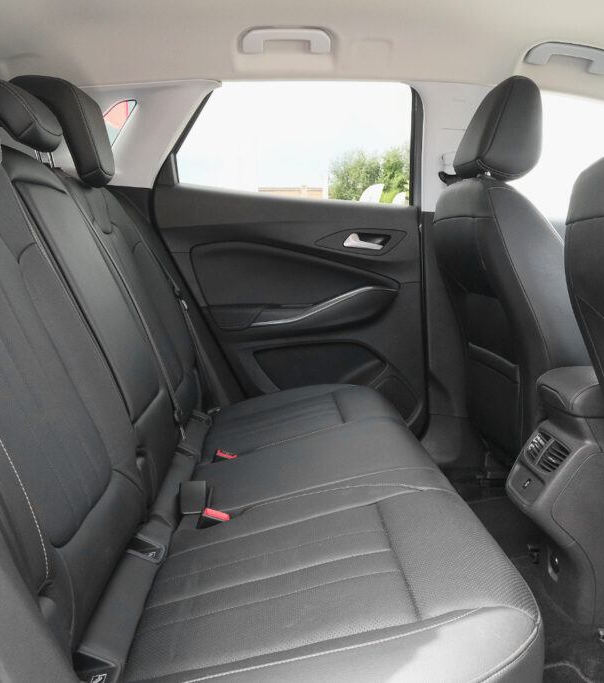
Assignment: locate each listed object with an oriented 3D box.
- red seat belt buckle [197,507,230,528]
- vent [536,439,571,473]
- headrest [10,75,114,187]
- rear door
[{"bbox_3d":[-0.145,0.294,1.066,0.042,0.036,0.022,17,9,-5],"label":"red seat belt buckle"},{"bbox_3d":[0.470,0.211,1.188,0.025,0.062,0.060,34,7,-7],"label":"vent"},{"bbox_3d":[-0.495,-0.433,1.427,0.145,0.235,0.245,-15,10,1],"label":"headrest"},{"bbox_3d":[-0.025,-0.168,1.858,0.820,1.060,0.200,0,10,-2],"label":"rear door"}]

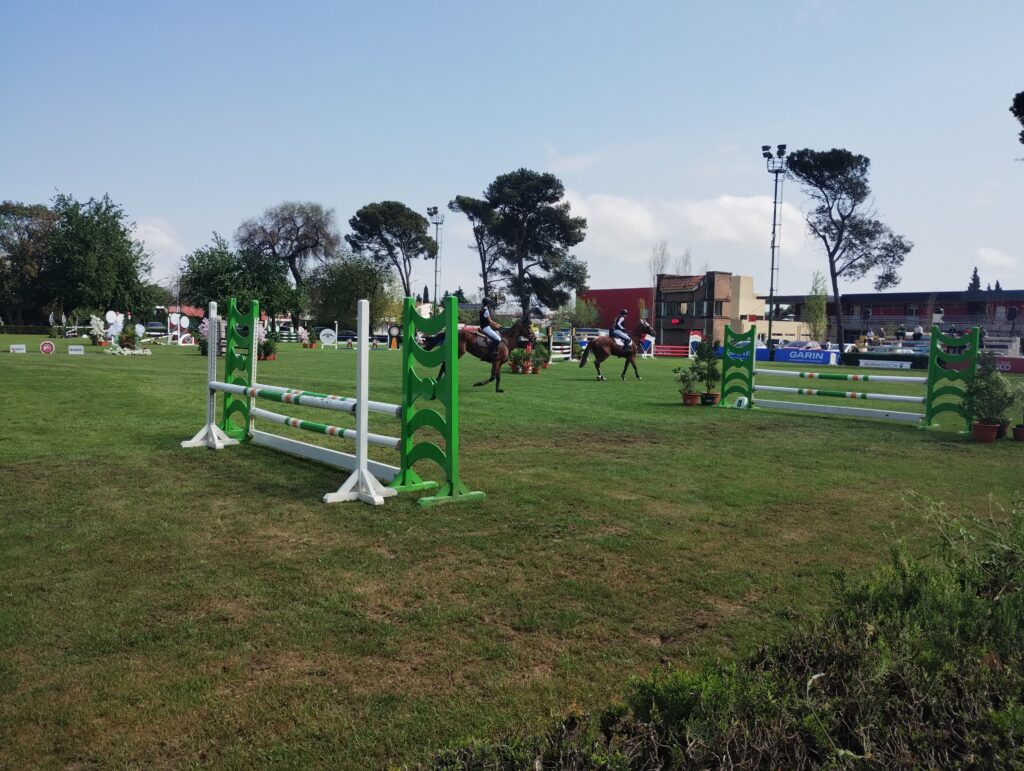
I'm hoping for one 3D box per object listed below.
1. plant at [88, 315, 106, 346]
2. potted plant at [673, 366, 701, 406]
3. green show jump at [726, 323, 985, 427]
[{"bbox_3d":[-24.550,-3.270,49.243,1.000,1.850,1.000,0,4,-26],"label":"plant"},{"bbox_3d":[3.812,0.015,18.122,0.581,0.859,0.581,2,4,0],"label":"potted plant"},{"bbox_3d":[6.381,-0.277,16.366,0.660,1.810,5.150,-2,5,-42],"label":"green show jump"}]

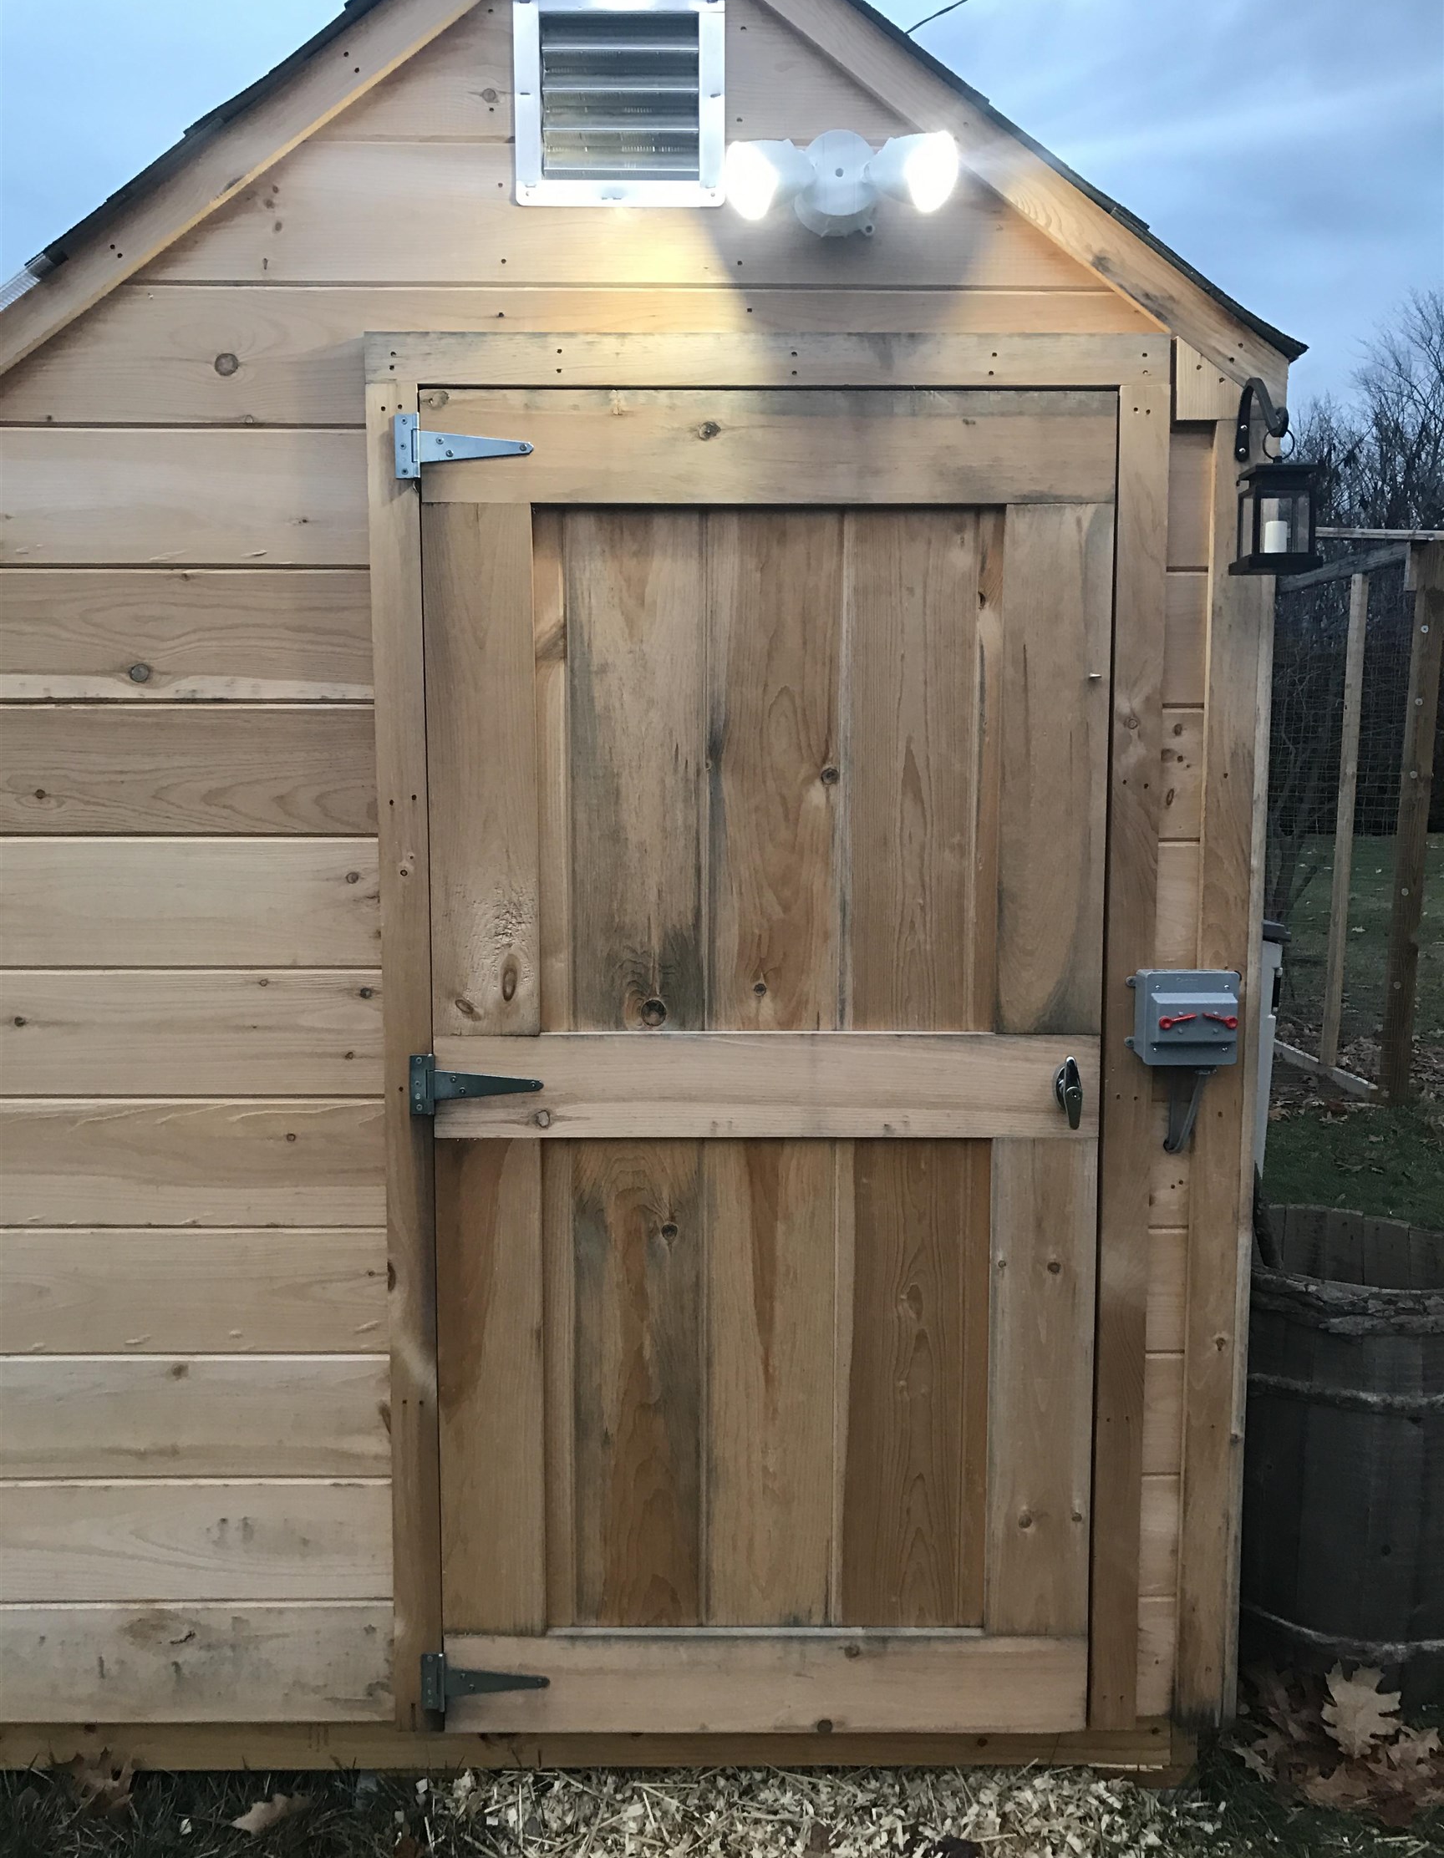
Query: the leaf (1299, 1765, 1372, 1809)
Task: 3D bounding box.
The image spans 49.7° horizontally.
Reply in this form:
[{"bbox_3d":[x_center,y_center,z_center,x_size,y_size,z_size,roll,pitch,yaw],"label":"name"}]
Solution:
[{"bbox_3d":[0.854,1.196,2.170,0.100,0.022,0.065,2,24,23],"label":"leaf"}]

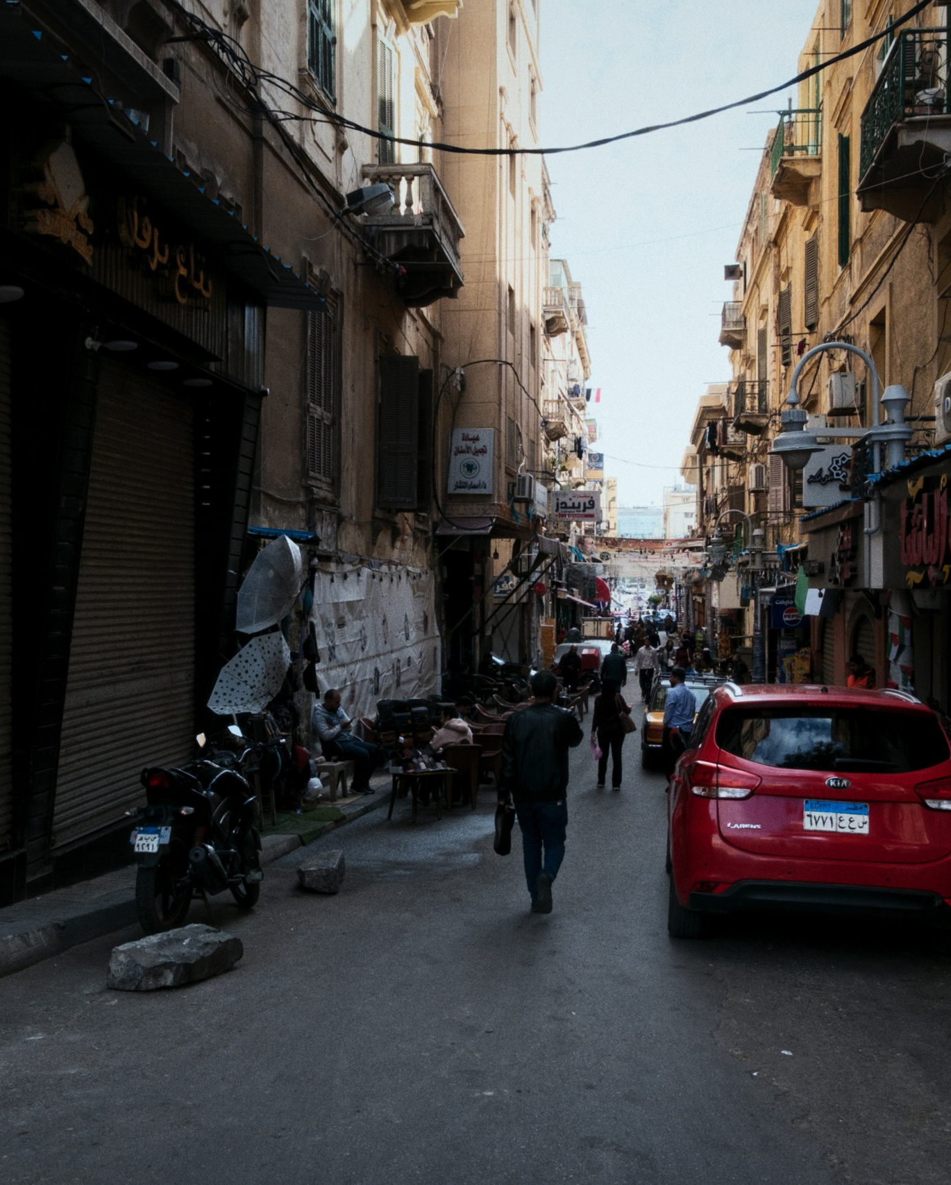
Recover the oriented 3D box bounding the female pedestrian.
[{"bbox_3d":[2.100,2.265,18.400,0.550,1.620,0.360,0,0,6],"label":"female pedestrian"}]

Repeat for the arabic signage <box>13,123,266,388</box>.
[{"bbox_3d":[-2.200,-2.260,8.470,0.150,0.950,3.900,0,0,9],"label":"arabic signage"}]

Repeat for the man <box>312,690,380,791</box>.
[{"bbox_3d":[-1.520,1.740,13.900,0.800,1.200,0.520,1,0,12],"label":"man"}]

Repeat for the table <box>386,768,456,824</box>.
[{"bbox_3d":[-0.630,2.380,13.800,0.720,0.600,0.550,0,0,0],"label":"table"}]

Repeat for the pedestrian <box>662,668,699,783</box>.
[{"bbox_3d":[2.830,1.940,16.500,0.520,1.740,0.380,0,0,-7],"label":"pedestrian"}]

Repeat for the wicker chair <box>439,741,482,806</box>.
[{"bbox_3d":[-0.190,2.360,15.300,0.550,0.840,0.570,0,0,-7],"label":"wicker chair"}]

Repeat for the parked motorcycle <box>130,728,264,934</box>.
[{"bbox_3d":[-1.630,1.430,7.180,0.750,1.140,2.000,-1,-5,14],"label":"parked motorcycle"}]

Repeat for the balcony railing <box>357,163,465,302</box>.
[{"bbox_3d":[-0.850,-5.220,18.000,0.950,1.420,3.000,0,0,9],"label":"balcony railing"}]

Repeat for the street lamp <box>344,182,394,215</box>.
[{"bbox_3d":[-1.270,-4.730,14.250,0.600,0.190,0.310,-20,-3,8],"label":"street lamp"}]

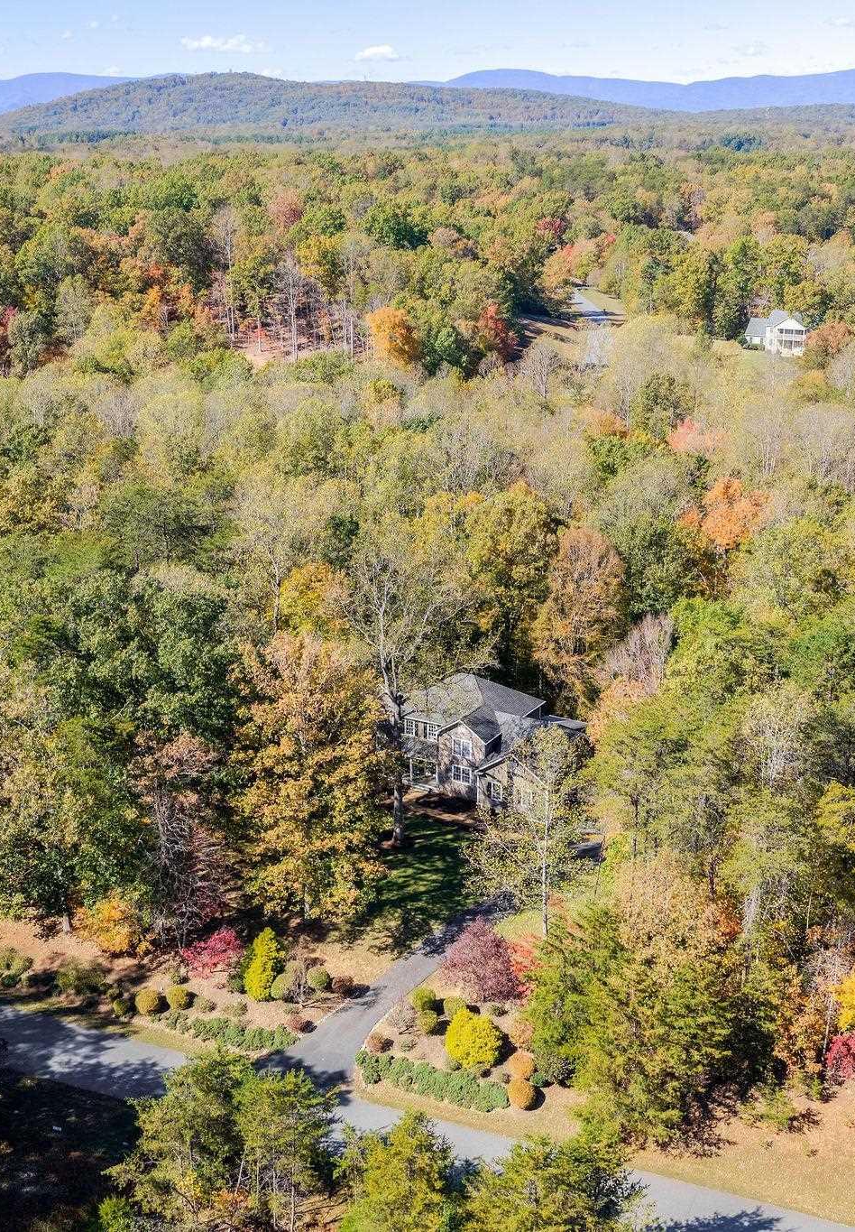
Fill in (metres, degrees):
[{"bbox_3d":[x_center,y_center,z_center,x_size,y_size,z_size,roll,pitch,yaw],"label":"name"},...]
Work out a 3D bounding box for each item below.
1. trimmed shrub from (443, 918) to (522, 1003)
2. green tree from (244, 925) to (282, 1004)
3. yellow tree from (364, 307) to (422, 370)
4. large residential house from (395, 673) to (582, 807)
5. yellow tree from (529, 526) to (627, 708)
[{"bbox_3d":[4.600,27.800,117.400,6.500,6.100,6.400,0,19,0],"label":"trimmed shrub"},{"bbox_3d":[-12.725,26.281,109.674,2.600,5.800,2.600,0,19,0],"label":"green tree"},{"bbox_3d":[-7.640,-59.328,308.125,11.300,14.000,11.300,0,19,0],"label":"yellow tree"},{"bbox_3d":[7.113,11.704,145.190,17.700,9.800,14.500,10,22,27],"label":"large residential house"},{"bbox_3d":[16.907,1.186,157.503,10.300,21.500,10.300,0,19,0],"label":"yellow tree"}]

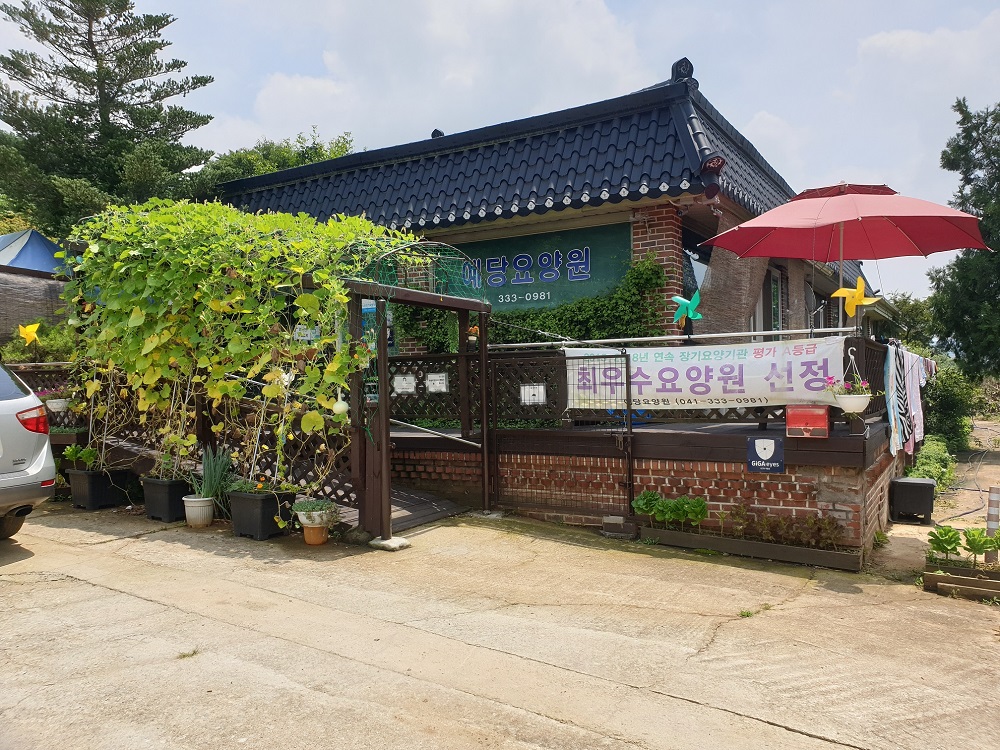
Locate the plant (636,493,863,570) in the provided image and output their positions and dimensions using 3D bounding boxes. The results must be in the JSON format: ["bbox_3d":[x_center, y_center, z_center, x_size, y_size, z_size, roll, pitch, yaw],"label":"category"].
[{"bbox_3d":[2.014,1.273,6.261,1.799,0.430,0.280,1,1,32],"label":"plant"}]

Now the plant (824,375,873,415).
[{"bbox_3d":[2.731,0.152,5.870,0.380,0.310,0.360,-1,0,32],"label":"plant"}]

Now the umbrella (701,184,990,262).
[{"bbox_3d":[2.995,-1.394,6.595,2.405,0.520,2.405,3,1,18],"label":"umbrella"}]

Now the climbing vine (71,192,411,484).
[{"bbox_3d":[-2.747,-0.435,8.027,4.500,2.800,1.500,-1,0,32],"label":"climbing vine"}]

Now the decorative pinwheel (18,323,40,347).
[{"bbox_3d":[-5.882,-0.507,9.400,0.290,0.300,0.120,-1,0,12],"label":"decorative pinwheel"}]

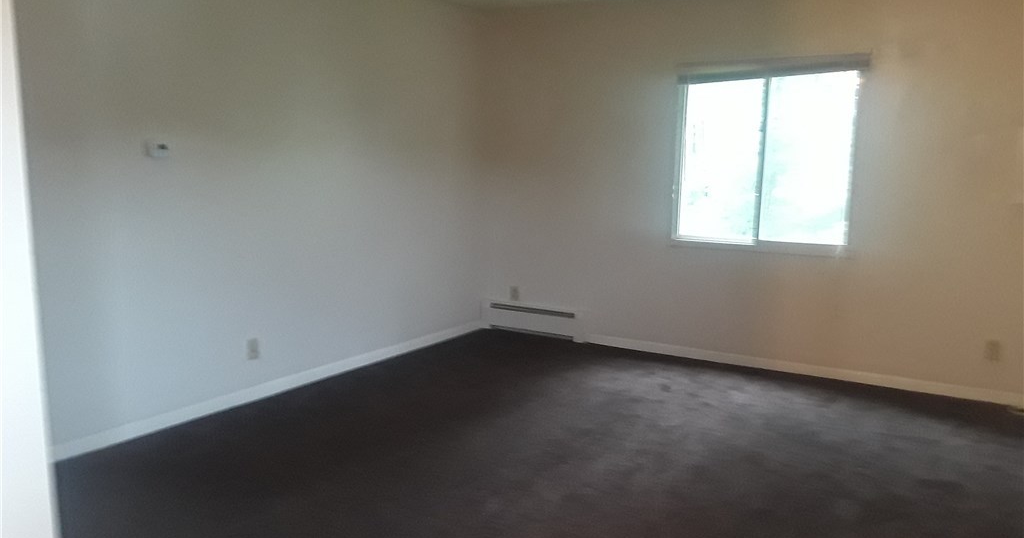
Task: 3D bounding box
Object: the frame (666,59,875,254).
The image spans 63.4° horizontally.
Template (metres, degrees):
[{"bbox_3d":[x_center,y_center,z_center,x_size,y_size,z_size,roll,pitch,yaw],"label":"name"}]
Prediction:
[{"bbox_3d":[1.595,-0.714,5.260,1.175,1.195,0.100,6,10,32],"label":"frame"}]

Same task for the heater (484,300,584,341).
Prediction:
[{"bbox_3d":[0.150,0.397,6.297,0.901,0.219,0.065,6,10,32],"label":"heater"}]

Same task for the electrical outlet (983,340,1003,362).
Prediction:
[{"bbox_3d":[2.723,0.463,4.694,0.073,0.117,0.012,6,10,32],"label":"electrical outlet"}]

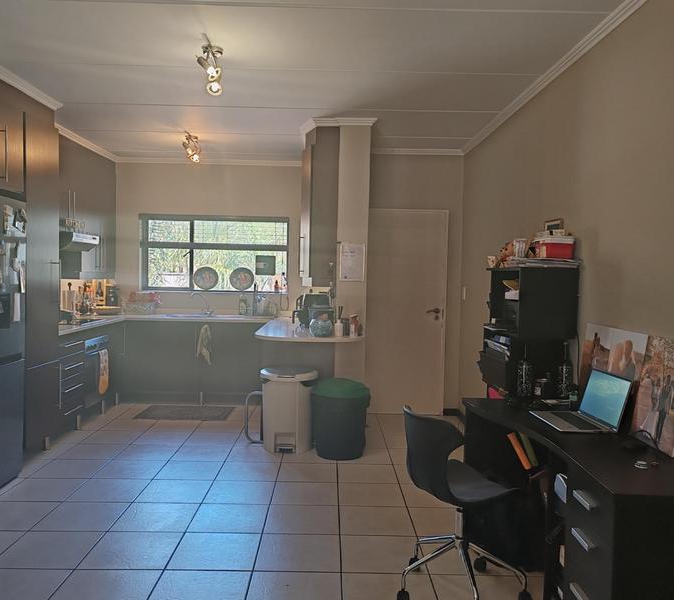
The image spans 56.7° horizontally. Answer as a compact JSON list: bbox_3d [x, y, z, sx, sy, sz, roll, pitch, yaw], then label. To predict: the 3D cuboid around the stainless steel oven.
[{"bbox_3d":[-2.484,0.643,5.766,0.569,0.608,0.608,1,3,0],"label":"stainless steel oven"}]

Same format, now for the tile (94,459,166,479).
[{"bbox_3d":[-1.406,1.165,4.267,0.400,0.010,0.400,1,3,-1],"label":"tile"}]

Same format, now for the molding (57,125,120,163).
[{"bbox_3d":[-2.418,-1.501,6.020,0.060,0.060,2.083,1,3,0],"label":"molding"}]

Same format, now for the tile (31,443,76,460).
[{"bbox_3d":[-2.217,1.131,4.663,0.400,0.010,0.400,1,3,-1],"label":"tile"}]

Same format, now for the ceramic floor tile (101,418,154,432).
[{"bbox_3d":[-1.821,1.099,5.474,0.400,0.010,0.400,1,3,-1],"label":"ceramic floor tile"}]

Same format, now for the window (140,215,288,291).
[{"bbox_3d":[-1.407,-0.535,7.194,1.697,0.856,0.100,1,3,0],"label":"window"}]

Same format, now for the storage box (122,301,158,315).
[{"bbox_3d":[-2.100,0.086,6.703,0.340,0.130,0.220,1,3,-1],"label":"storage box"}]

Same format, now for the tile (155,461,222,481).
[{"bbox_3d":[-1.022,1.196,4.361,0.408,0.010,0.408,1,3,0],"label":"tile"}]

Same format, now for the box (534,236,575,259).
[{"bbox_3d":[1.159,-0.281,3.335,0.160,0.105,0.190,1,3,0],"label":"box"}]

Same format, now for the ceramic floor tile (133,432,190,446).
[{"bbox_3d":[-1.463,1.170,5.258,0.412,0.010,0.412,1,3,-1],"label":"ceramic floor tile"}]

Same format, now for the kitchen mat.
[{"bbox_3d":[-1.442,1.073,5.968,0.850,0.010,0.565,1,3,-1],"label":"kitchen mat"}]

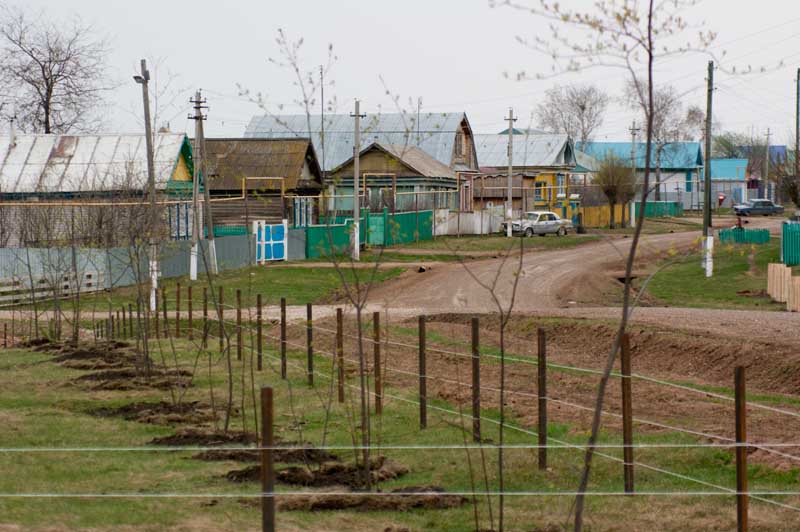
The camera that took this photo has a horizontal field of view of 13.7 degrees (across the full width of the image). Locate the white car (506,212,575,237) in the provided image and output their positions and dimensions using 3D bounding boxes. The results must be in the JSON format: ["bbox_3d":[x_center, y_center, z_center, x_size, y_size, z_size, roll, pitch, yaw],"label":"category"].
[{"bbox_3d":[7.922,-2.402,190.500,1.800,1.470,4.700,1,1,37],"label":"white car"}]

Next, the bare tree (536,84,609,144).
[{"bbox_3d":[12.431,-8.251,240.000,5.200,9.600,5.000,0,1,0],"label":"bare tree"}]

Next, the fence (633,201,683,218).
[{"bbox_3d":[20.064,-4.370,259.000,3.600,1.244,0.100,0,0,14],"label":"fence"}]

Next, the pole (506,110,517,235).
[{"bbox_3d":[6.249,-5.250,187.000,0.650,7.250,0.270,0,1,13],"label":"pole"}]

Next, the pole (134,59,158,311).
[{"bbox_3d":[-7.718,-2.481,102.000,0.600,7.750,0.400,-1,1,30],"label":"pole"}]

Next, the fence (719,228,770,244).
[{"bbox_3d":[17.791,-1.523,172.000,2.650,0.780,0.250,0,1,0],"label":"fence"}]

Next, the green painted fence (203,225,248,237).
[{"bbox_3d":[-8.069,-1.100,154.000,2.100,1.500,0.080,0,0,14],"label":"green painted fence"}]

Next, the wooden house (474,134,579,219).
[{"bbox_3d":[7.305,-5.556,219.113,7.200,6.185,6.400,0,0,17],"label":"wooden house"}]

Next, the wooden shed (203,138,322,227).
[{"bbox_3d":[-7.332,-3.560,166.075,5.900,5.517,4.900,0,0,14],"label":"wooden shed"}]

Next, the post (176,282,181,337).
[{"bbox_3d":[-4.323,0.878,65.000,0.070,1.100,0.070,0,1,0],"label":"post"}]

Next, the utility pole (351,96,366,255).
[{"bbox_3d":[-2.011,-4.095,159.500,0.780,7.615,0.240,0,0,14],"label":"utility pole"}]

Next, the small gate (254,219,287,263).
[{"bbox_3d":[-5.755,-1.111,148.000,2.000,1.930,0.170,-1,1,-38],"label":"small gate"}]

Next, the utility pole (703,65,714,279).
[{"bbox_3d":[11.597,-3.622,125.000,0.320,8.150,0.300,0,1,0],"label":"utility pole"}]

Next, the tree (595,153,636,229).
[{"bbox_3d":[15.076,-5.268,233.000,2.950,5.317,2.800,0,0,0],"label":"tree"}]

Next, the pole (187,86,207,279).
[{"bbox_3d":[-7.802,-3.094,128.000,0.720,7.300,0.350,0,1,13],"label":"pole"}]

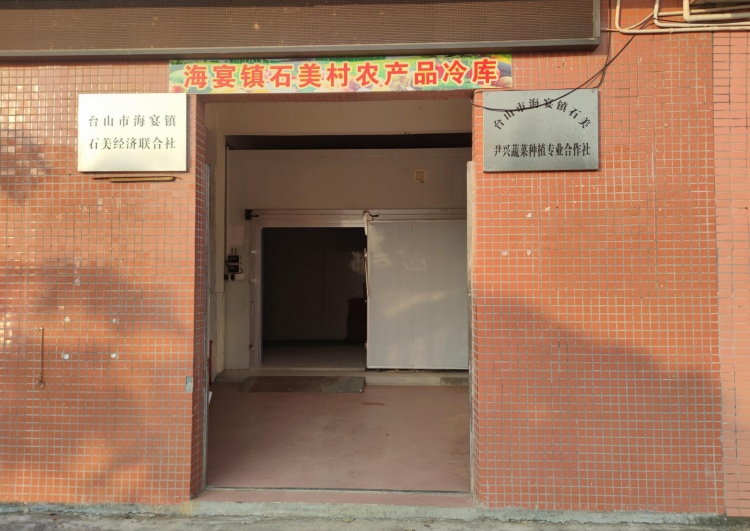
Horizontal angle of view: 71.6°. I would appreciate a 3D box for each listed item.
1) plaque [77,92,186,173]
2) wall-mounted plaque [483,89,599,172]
[{"bbox_3d":[-1.545,-0.846,3.325,0.704,0.501,0.025,0,-2,3],"label":"plaque"},{"bbox_3d":[1.015,-0.824,3.195,0.692,0.497,0.025,0,-2,3],"label":"wall-mounted plaque"}]

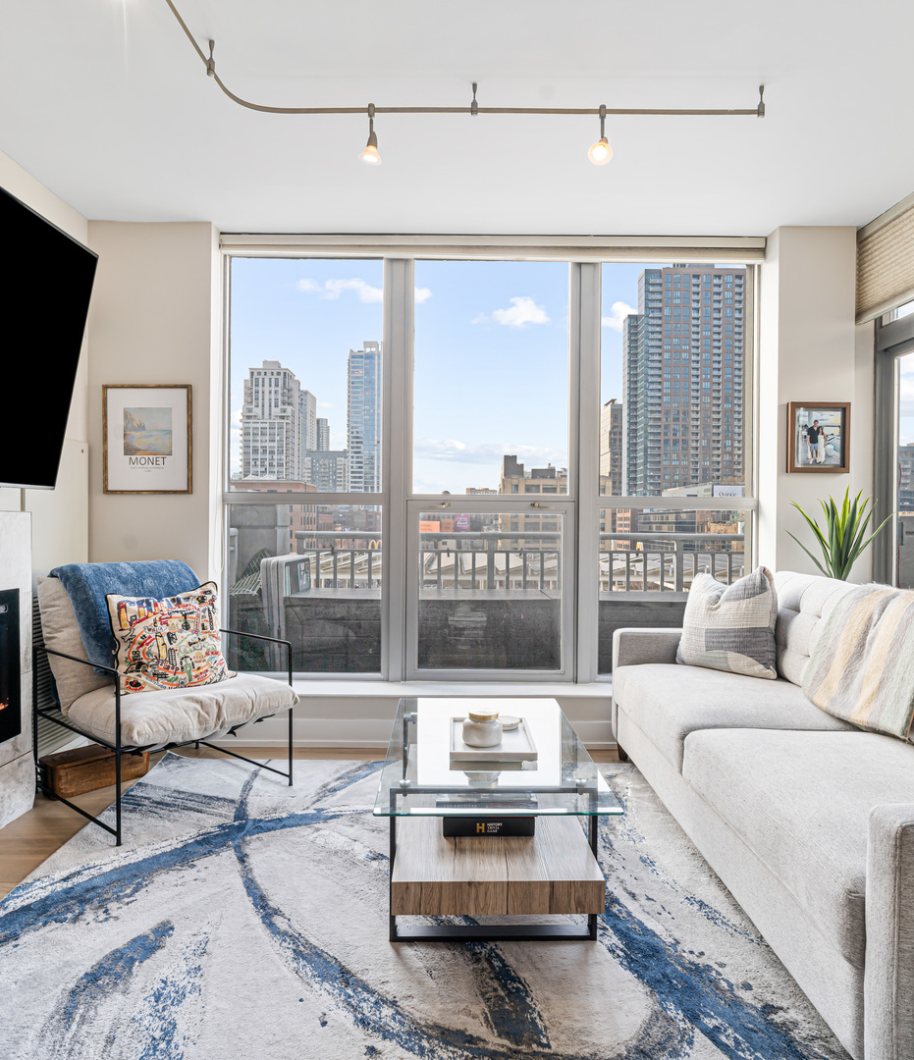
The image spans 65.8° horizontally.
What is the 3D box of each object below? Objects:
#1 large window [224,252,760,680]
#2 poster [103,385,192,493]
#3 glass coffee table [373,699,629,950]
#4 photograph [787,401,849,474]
[{"bbox_3d":[0.182,-0.331,3.804,2.859,2.277,0.100,0,1,0],"label":"large window"},{"bbox_3d":[-1.559,-0.456,3.576,0.455,0.549,0.022,0,1,0],"label":"poster"},{"bbox_3d":[0.090,0.880,2.220,0.600,0.425,1.087,0,1,0],"label":"glass coffee table"},{"bbox_3d":[1.811,-0.460,3.540,0.299,0.349,0.040,0,1,0],"label":"photograph"}]

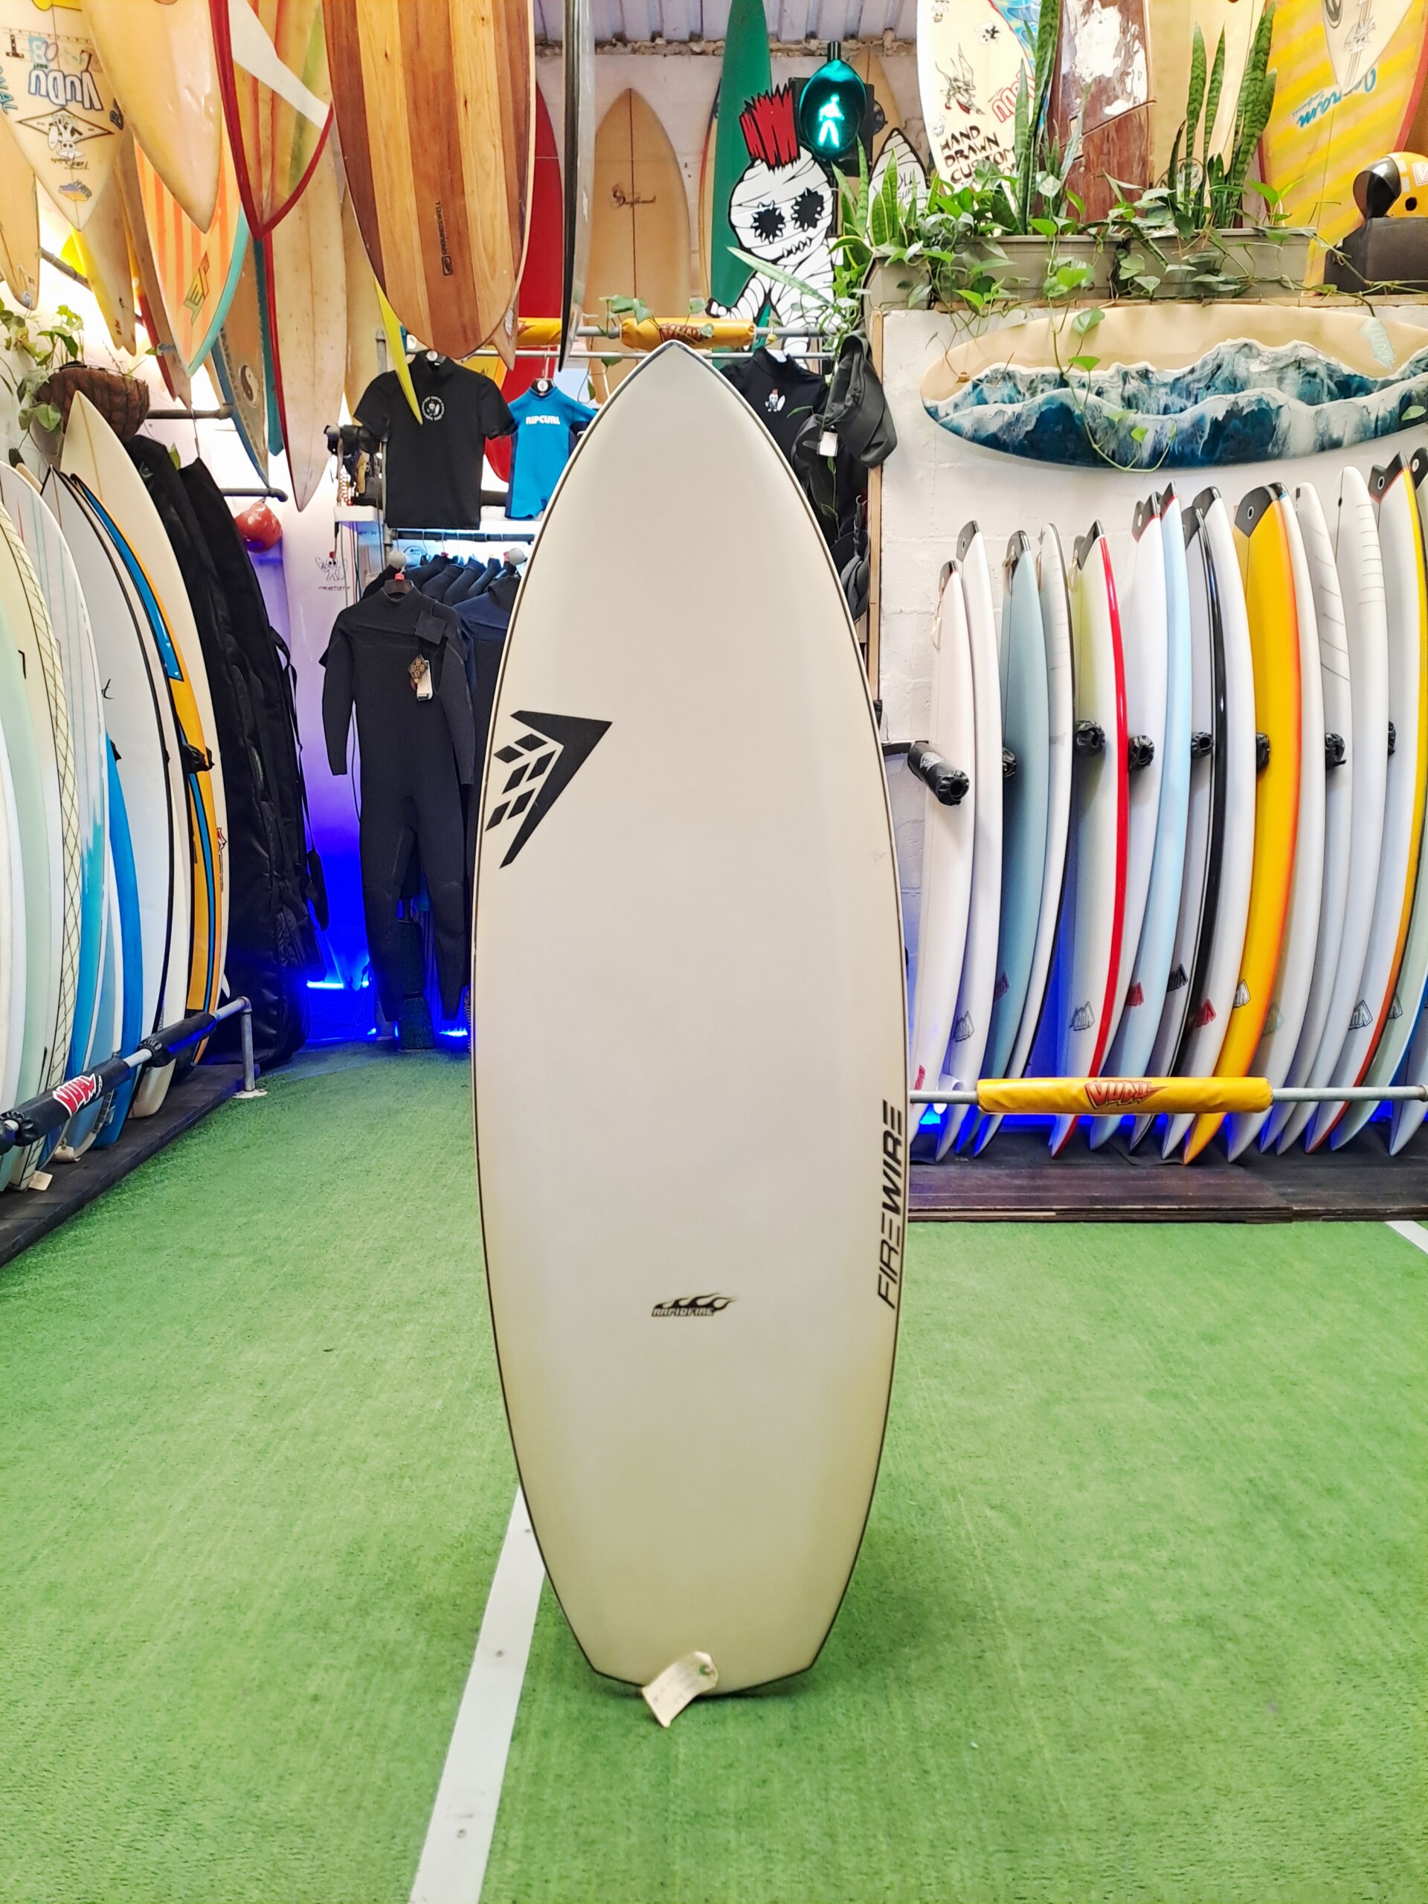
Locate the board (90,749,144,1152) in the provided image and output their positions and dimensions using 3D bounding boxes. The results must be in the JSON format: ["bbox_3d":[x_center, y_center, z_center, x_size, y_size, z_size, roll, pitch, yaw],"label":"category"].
[{"bbox_3d":[-1.865,-0.118,3.876,0.480,1.350,0.090,-2,5,0],"label":"board"}]

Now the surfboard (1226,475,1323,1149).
[{"bbox_3d":[1.522,-0.337,3.749,0.120,1.842,0.510,3,4,0],"label":"surfboard"}]

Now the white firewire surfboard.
[{"bbox_3d":[-0.029,0.100,1.673,0.515,1.624,0.110,-1,3,0],"label":"white firewire surfboard"}]

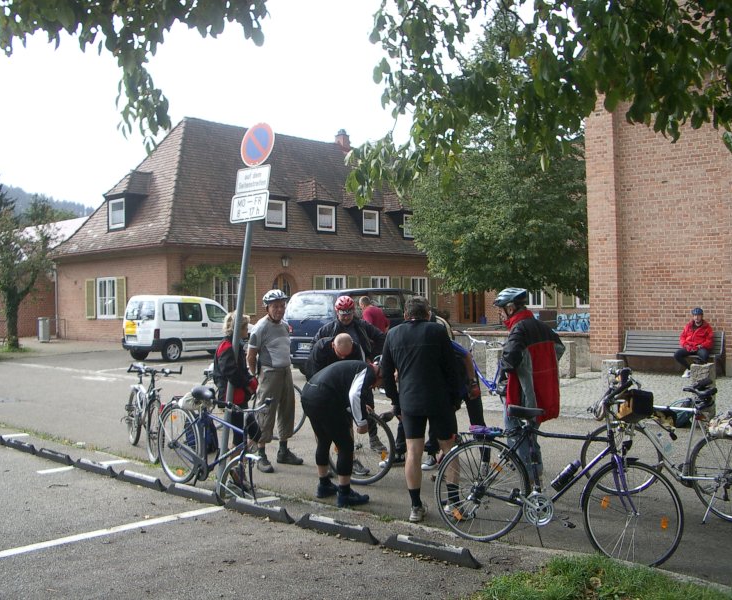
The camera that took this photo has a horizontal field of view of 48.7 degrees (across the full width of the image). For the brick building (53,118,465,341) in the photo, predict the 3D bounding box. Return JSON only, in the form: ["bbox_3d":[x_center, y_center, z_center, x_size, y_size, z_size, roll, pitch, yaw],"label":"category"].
[{"bbox_3d":[-3.328,-3.290,38.170,8.300,9.400,20.000,-1,0,43],"label":"brick building"}]

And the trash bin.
[{"bbox_3d":[-12.211,1.117,30.702,0.450,0.970,0.450,-1,0,-17],"label":"trash bin"}]

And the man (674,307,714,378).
[{"bbox_3d":[6.426,0.840,15.800,0.680,1.340,0.780,-1,0,30],"label":"man"}]

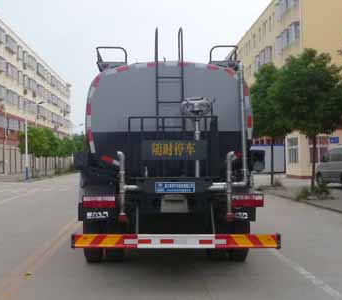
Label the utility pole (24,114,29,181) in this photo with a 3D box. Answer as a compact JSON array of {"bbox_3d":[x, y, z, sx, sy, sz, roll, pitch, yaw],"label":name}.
[{"bbox_3d":[-9.590,-0.146,21.500,0.270,4.400,0.270,0,-2,-3],"label":"utility pole"}]

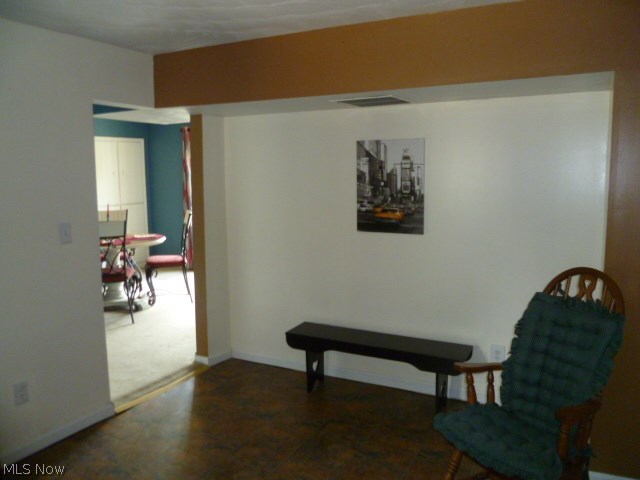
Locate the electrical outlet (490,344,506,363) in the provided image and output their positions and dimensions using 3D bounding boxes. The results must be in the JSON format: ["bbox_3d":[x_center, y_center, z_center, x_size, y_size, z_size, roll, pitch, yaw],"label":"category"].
[{"bbox_3d":[1.169,0.751,3.403,0.074,0.116,0.010,3,8,27],"label":"electrical outlet"}]

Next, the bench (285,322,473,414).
[{"bbox_3d":[0.378,0.894,3.560,1.247,0.425,0.331,3,8,27],"label":"bench"}]

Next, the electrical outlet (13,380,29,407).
[{"bbox_3d":[-1.605,0.830,2.793,0.010,0.116,0.074,3,8,27],"label":"electrical outlet"}]

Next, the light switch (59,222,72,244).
[{"bbox_3d":[-1.459,-0.037,2.980,0.010,0.116,0.074,3,8,27],"label":"light switch"}]

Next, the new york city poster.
[{"bbox_3d":[0.484,-0.370,3.610,0.493,0.649,0.025,3,8,27],"label":"new york city poster"}]

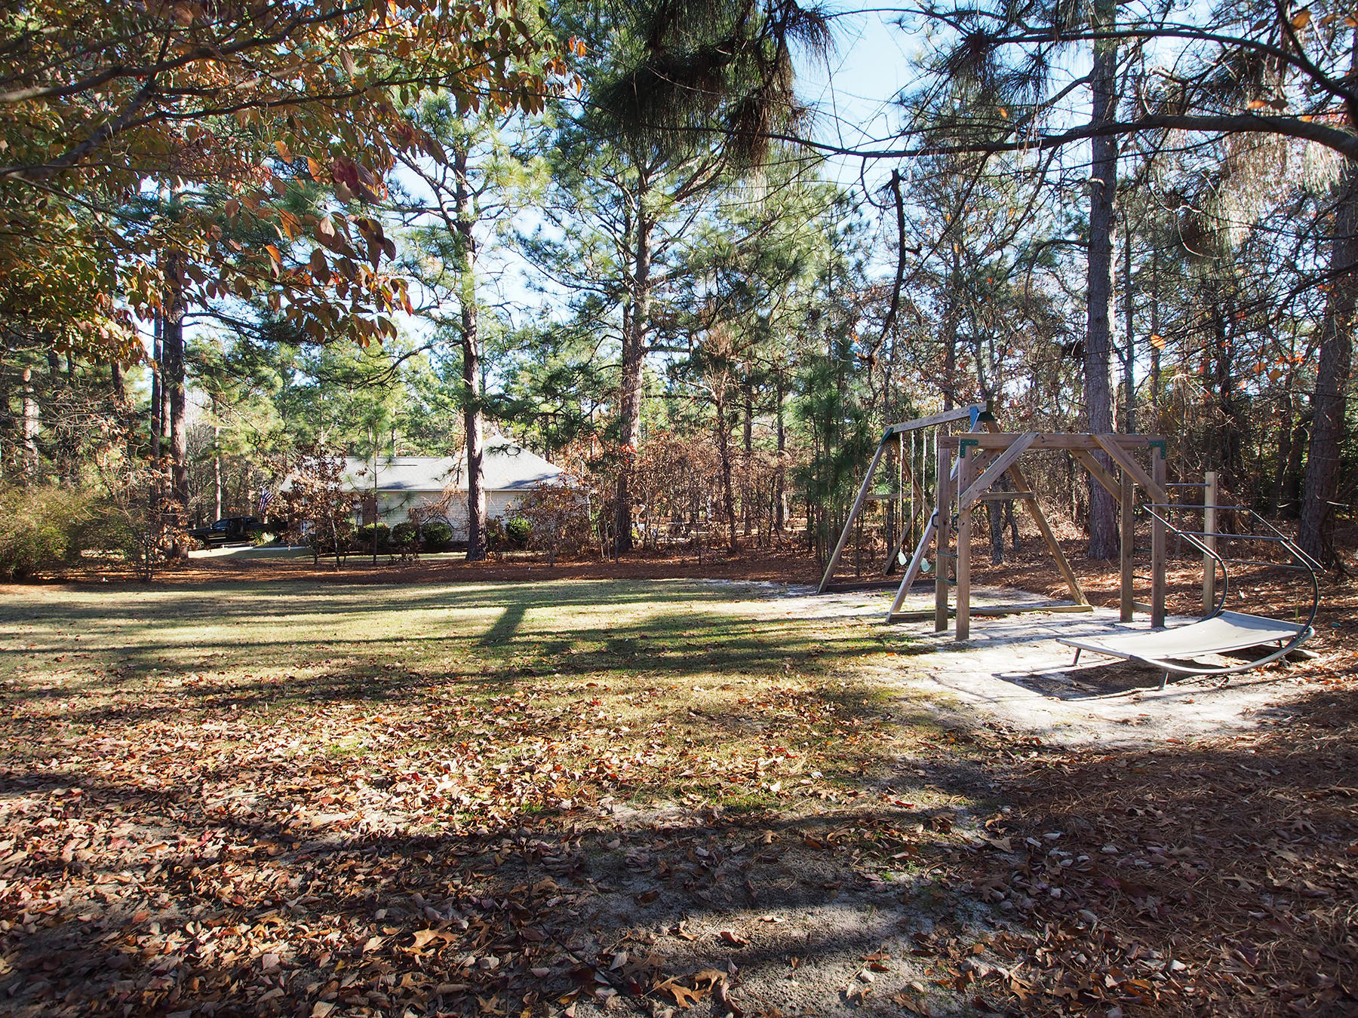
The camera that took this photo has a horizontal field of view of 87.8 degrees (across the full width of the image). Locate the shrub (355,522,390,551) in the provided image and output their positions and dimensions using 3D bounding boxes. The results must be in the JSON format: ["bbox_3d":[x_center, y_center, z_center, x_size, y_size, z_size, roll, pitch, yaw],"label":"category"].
[{"bbox_3d":[-15.197,1.341,35.000,1.650,1.400,1.500,0,1,0],"label":"shrub"}]

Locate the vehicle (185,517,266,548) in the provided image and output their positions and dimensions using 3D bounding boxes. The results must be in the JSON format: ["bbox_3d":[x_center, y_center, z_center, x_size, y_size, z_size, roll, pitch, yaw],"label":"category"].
[{"bbox_3d":[-28.046,1.457,44.500,5.500,1.850,1.950,0,1,-26],"label":"vehicle"}]

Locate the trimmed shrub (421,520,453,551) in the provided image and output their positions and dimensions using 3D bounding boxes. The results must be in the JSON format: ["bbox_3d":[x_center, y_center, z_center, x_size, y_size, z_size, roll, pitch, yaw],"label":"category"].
[{"bbox_3d":[-12.015,1.304,35.000,1.500,1.400,1.450,0,1,0],"label":"trimmed shrub"}]

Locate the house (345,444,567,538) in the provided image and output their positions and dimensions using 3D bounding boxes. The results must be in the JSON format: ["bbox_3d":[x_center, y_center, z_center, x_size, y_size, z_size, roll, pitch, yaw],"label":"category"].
[{"bbox_3d":[-12.300,-1.359,41.985,15.300,6.000,12.000,0,1,0],"label":"house"}]

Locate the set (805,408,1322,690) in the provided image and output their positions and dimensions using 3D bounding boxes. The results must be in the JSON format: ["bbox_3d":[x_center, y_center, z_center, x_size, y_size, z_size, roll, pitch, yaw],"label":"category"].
[{"bbox_3d":[4.300,0.024,8.851,3.800,2.600,5.700,0,1,-10],"label":"set"}]

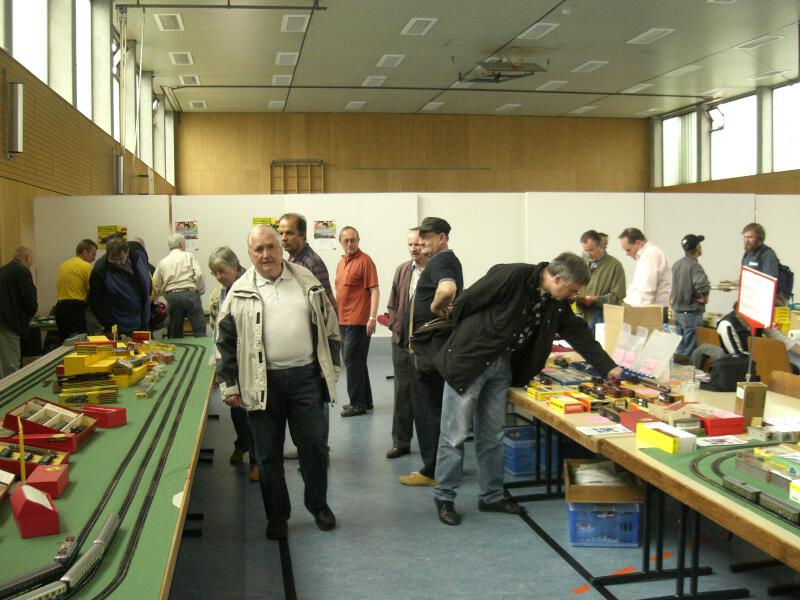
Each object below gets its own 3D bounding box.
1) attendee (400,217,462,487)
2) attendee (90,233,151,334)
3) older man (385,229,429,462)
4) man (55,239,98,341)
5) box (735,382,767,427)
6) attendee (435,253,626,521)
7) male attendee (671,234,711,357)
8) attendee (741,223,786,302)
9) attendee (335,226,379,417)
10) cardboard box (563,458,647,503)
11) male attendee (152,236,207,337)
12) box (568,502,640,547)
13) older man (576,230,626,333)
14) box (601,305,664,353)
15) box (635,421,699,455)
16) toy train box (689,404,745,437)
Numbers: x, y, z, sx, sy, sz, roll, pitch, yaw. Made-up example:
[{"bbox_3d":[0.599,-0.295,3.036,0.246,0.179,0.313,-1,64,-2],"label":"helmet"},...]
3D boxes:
[{"bbox_3d":[0.230,0.346,6.020,0.430,1.800,0.550,-2,4,-17],"label":"attendee"},{"bbox_3d":[-2.626,0.251,8.250,0.560,1.691,0.470,0,4,9],"label":"attendee"},{"bbox_3d":[0.144,0.327,6.830,0.560,1.730,0.380,1,4,19],"label":"older man"},{"bbox_3d":[-3.499,0.198,9.500,0.500,1.700,0.420,2,5,37],"label":"man"},{"bbox_3d":[1.638,0.490,4.081,0.103,0.197,0.083,-1,4,-1],"label":"box"},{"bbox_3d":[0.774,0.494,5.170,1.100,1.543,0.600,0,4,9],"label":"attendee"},{"bbox_3d":[2.679,0.222,8.100,0.440,1.649,0.300,3,5,41],"label":"male attendee"},{"bbox_3d":[3.435,0.152,8.300,0.400,1.746,0.480,-4,5,-41],"label":"attendee"},{"bbox_3d":[-0.426,0.191,8.500,0.380,1.790,0.500,-4,5,-45],"label":"attendee"},{"bbox_3d":[1.103,1.005,4.865,0.400,0.097,0.530,0,4,6],"label":"cardboard box"},{"bbox_3d":[-2.624,0.093,10.500,0.580,1.760,0.420,1,4,18],"label":"male attendee"},{"bbox_3d":[1.122,1.194,4.931,0.365,0.237,0.460,0,4,5],"label":"box"},{"bbox_3d":[1.891,0.214,8.200,0.450,1.740,0.520,-4,5,-45],"label":"older man"},{"bbox_3d":[1.564,0.251,5.896,0.275,0.433,0.320,-1,4,-10],"label":"box"},{"bbox_3d":[1.172,0.606,3.873,0.113,0.069,0.301,-1,4,-14],"label":"box"},{"bbox_3d":[1.408,0.551,4.068,0.178,0.082,0.340,-2,4,-13],"label":"toy train box"}]

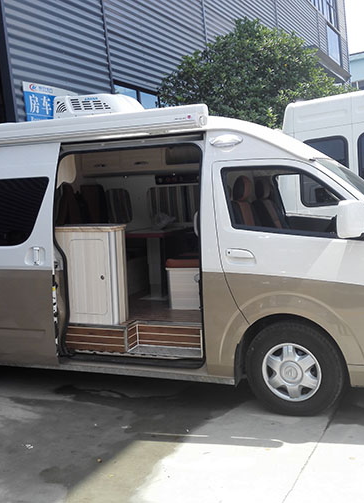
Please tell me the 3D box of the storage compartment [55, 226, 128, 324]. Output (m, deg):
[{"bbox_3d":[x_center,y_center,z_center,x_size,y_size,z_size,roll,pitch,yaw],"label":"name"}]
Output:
[{"bbox_3d":[-0.780,0.180,4.660,0.660,0.820,0.300,0,6,21],"label":"storage compartment"}]

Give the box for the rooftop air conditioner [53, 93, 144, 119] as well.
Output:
[{"bbox_3d":[-0.616,-1.337,5.142,0.950,0.210,0.760,0,6,21],"label":"rooftop air conditioner"}]

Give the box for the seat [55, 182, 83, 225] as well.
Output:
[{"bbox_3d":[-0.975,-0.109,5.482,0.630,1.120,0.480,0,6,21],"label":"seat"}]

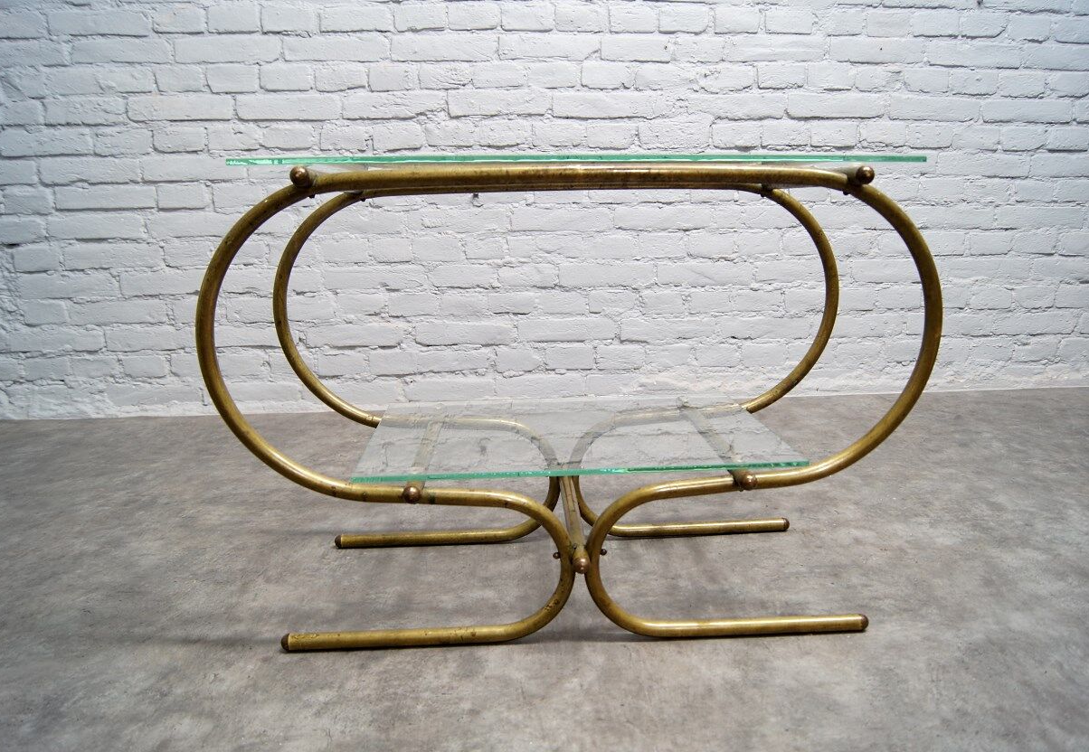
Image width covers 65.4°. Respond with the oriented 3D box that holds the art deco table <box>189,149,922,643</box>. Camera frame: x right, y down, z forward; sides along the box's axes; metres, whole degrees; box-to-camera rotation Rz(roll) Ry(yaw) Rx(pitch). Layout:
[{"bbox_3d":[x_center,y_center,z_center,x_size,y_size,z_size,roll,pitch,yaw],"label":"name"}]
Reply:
[{"bbox_3d":[0.031,0.011,1.062,0.790,0.540,0.387,-2,12,-2],"label":"art deco table"}]

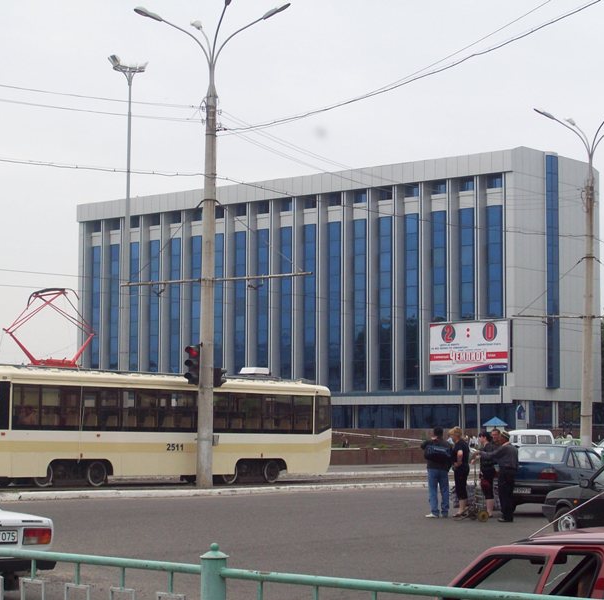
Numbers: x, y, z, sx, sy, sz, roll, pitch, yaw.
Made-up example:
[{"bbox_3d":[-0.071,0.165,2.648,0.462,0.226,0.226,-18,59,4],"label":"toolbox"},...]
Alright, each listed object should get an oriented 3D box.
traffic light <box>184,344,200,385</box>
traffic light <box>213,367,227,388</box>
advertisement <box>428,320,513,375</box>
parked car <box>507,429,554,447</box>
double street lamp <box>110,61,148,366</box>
[{"bbox_3d":[-3.160,1.880,46.815,0.380,1.158,0.360,-3,-6,35],"label":"traffic light"},{"bbox_3d":[-2.396,2.265,46.982,0.340,0.610,0.320,2,-5,-18],"label":"traffic light"},{"bbox_3d":[10.316,2.956,99.634,6.200,3.200,0.350,-4,-7,41],"label":"advertisement"},{"bbox_3d":[12.122,8.119,89.139,3.500,1.880,1.420,1,-5,-8],"label":"parked car"},{"bbox_3d":[-9.334,-2.307,86.535,2.000,22.030,2.000,0,-5,0],"label":"double street lamp"}]

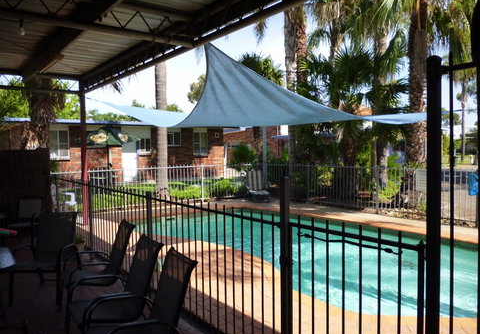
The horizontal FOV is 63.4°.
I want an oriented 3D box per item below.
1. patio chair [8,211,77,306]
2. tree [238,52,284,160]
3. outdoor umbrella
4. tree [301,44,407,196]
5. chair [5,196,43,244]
[{"bbox_3d":[-2.339,1.080,4.687,0.570,0.930,0.660,-1,3,-1],"label":"patio chair"},{"bbox_3d":[0.995,-2.518,19.342,2.900,6.400,2.900,-1,3,0],"label":"tree"},{"bbox_3d":[-5.055,-0.308,14.937,2.000,2.550,2.000,0,3,9],"label":"outdoor umbrella"},{"bbox_3d":[3.714,-1.442,12.675,3.400,5.050,3.400,-1,3,0],"label":"tree"},{"bbox_3d":[-3.856,0.998,6.998,0.570,0.900,0.660,-1,3,-10],"label":"chair"}]

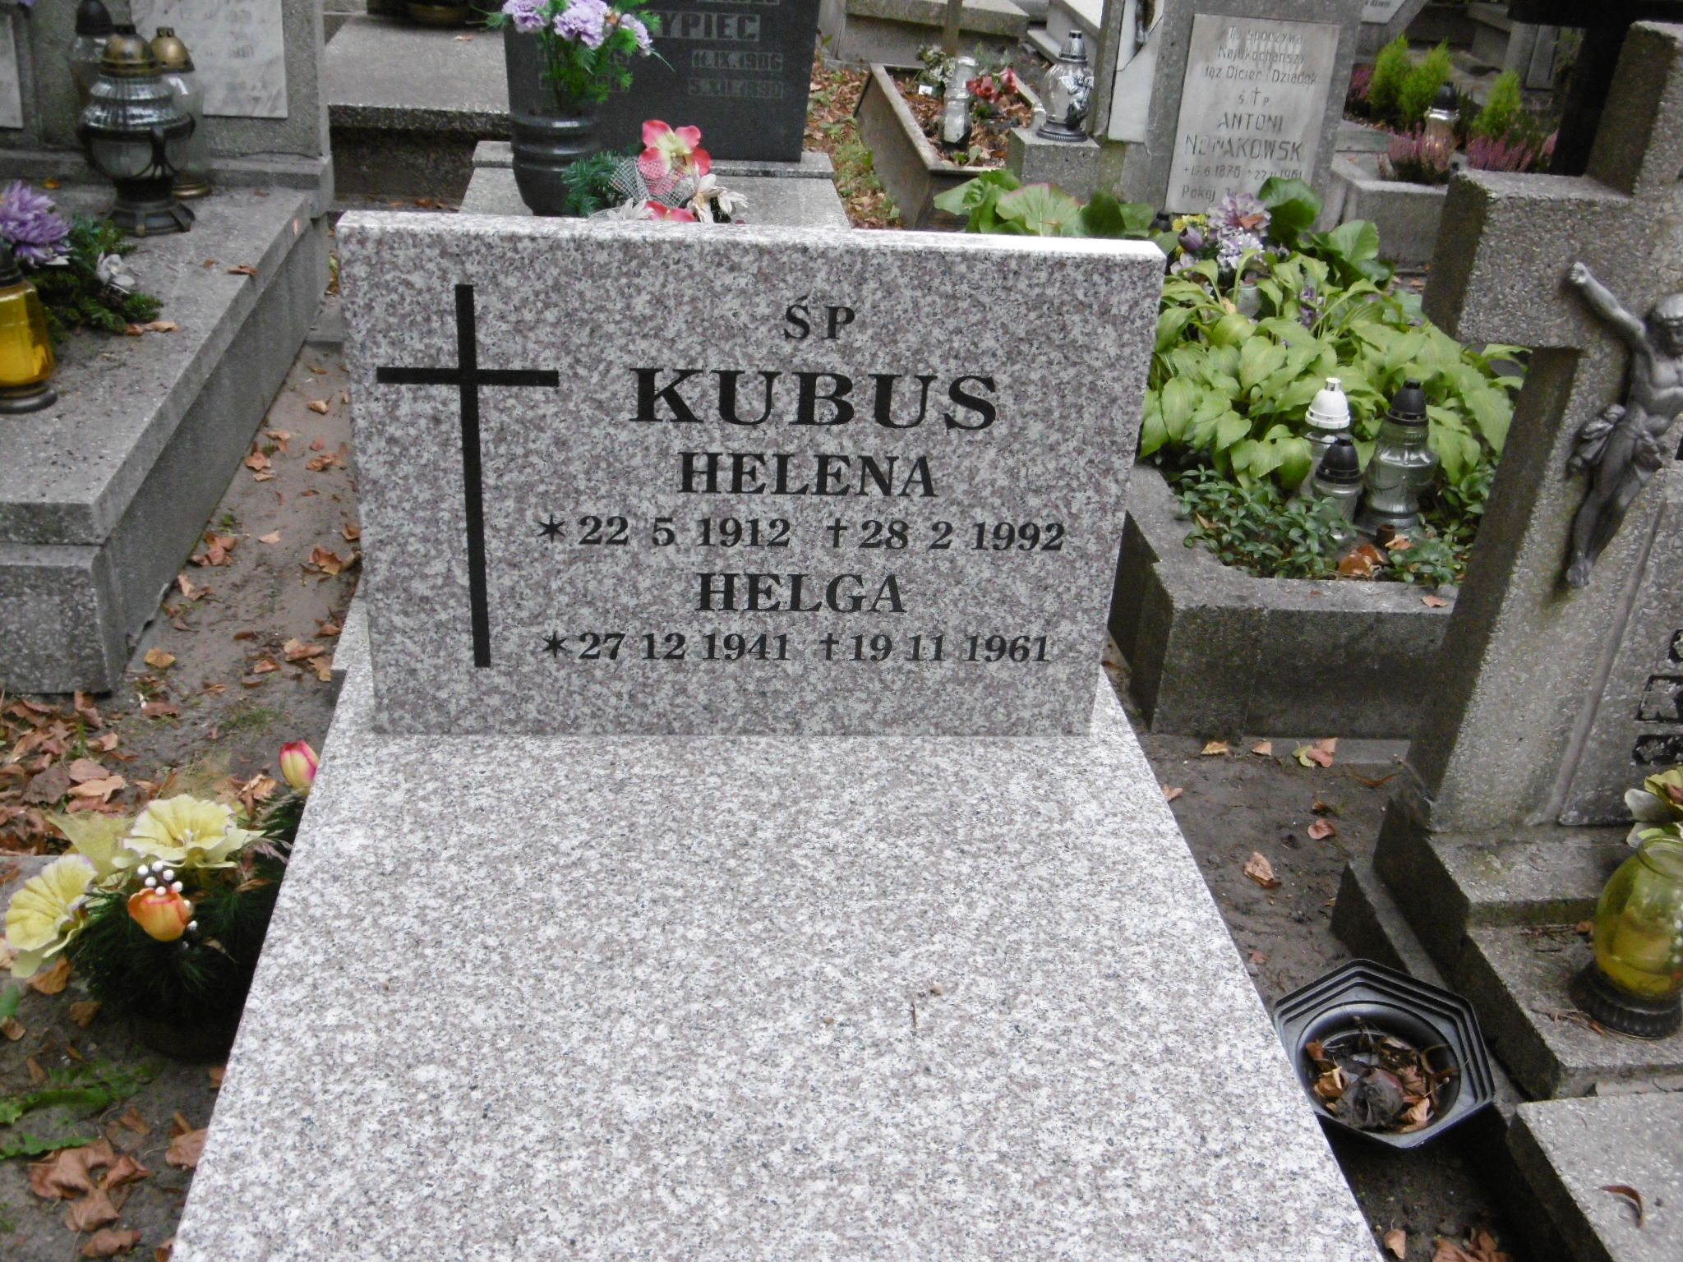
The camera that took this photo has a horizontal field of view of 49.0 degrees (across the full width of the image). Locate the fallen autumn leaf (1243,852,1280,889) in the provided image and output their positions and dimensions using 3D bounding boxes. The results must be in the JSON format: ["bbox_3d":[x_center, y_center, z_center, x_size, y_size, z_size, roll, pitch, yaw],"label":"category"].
[{"bbox_3d":[0.558,0.320,2.460,0.050,0.020,0.065,0,29,-7],"label":"fallen autumn leaf"}]

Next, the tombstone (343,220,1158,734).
[{"bbox_3d":[-0.096,-0.144,1.952,0.800,0.557,0.064,1,29,-6],"label":"tombstone"}]

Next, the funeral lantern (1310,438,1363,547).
[{"bbox_3d":[0.767,-0.214,2.854,0.090,0.188,0.090,1,29,-6],"label":"funeral lantern"}]

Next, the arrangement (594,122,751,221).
[{"bbox_3d":[-0.348,-0.907,3.720,0.310,0.220,0.220,1,29,-6],"label":"arrangement"}]

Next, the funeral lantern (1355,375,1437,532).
[{"bbox_3d":[0.890,-0.275,2.938,0.116,0.257,0.116,1,29,-6],"label":"funeral lantern"}]

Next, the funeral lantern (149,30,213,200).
[{"bbox_3d":[-1.348,-1.058,3.769,0.130,0.335,0.130,1,29,-6],"label":"funeral lantern"}]

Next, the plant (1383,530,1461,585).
[{"bbox_3d":[0.895,-0.115,2.850,0.120,0.075,0.105,1,29,-6],"label":"plant"}]

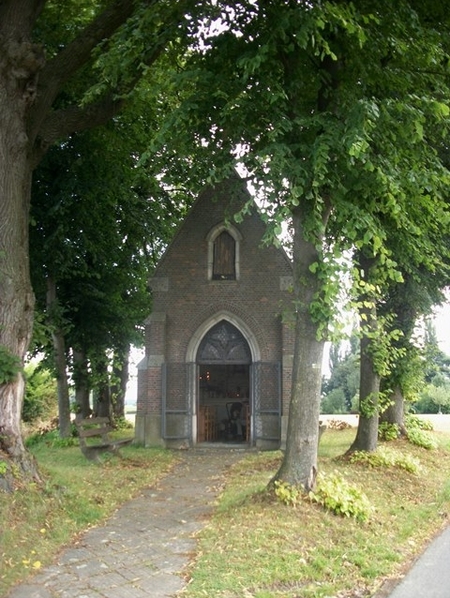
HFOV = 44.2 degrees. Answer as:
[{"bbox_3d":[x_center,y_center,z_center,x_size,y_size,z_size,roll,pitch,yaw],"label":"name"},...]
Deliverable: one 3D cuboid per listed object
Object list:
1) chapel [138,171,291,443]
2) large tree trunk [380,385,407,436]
[{"bbox_3d":[0.060,0.336,16.813,4.500,7.750,5.000,0,-10,1],"label":"chapel"},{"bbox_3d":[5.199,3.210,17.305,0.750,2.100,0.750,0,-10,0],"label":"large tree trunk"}]

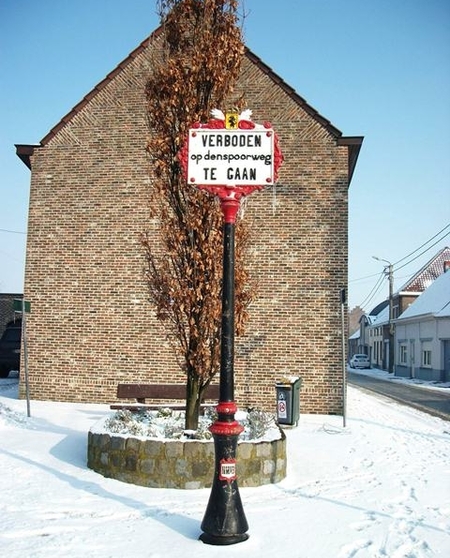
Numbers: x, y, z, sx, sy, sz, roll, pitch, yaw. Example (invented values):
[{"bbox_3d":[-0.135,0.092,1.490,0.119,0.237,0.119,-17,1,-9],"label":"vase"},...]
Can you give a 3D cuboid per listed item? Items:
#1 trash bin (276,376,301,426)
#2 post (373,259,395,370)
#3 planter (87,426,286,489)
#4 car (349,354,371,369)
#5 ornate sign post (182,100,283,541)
[{"bbox_3d":[1.052,2.021,9.150,0.340,0.870,0.360,-2,-7,29],"label":"trash bin"},{"bbox_3d":[10.306,2.304,36.000,1.350,7.600,0.350,1,-6,6],"label":"post"},{"bbox_3d":[-0.393,1.896,6.260,2.200,0.460,1.850,1,-6,3],"label":"planter"},{"bbox_3d":[12.366,7.585,51.000,1.760,1.450,4.250,1,-6,6],"label":"car"},{"bbox_3d":[0.025,0.282,4.237,0.800,3.270,0.370,1,-6,3],"label":"ornate sign post"}]

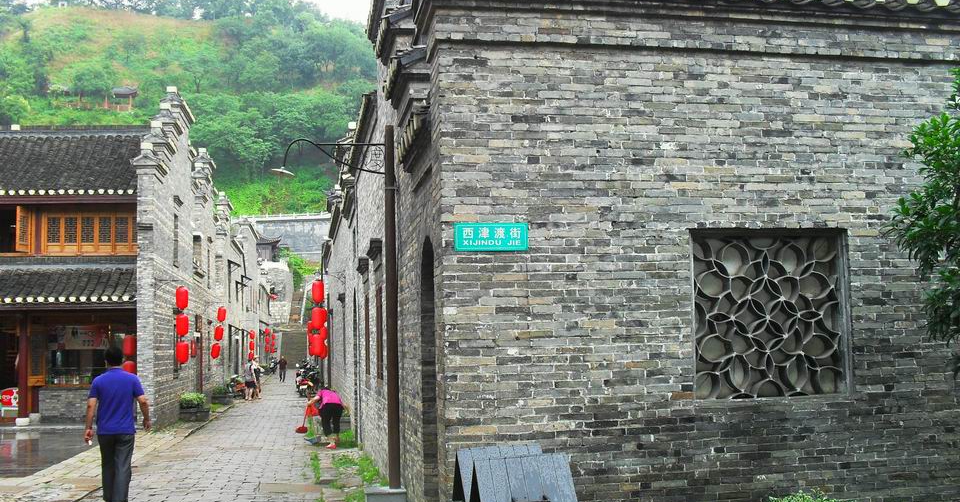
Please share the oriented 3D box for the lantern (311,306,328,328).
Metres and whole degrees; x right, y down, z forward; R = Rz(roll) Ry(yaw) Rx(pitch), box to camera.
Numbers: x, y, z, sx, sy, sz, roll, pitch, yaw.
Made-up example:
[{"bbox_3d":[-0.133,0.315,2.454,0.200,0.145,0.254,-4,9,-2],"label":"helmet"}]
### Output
[{"bbox_3d":[-4.093,1.711,24.600,0.320,0.580,0.320,-1,-5,0],"label":"lantern"}]

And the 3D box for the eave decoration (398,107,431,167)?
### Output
[{"bbox_3d":[-0.525,-0.835,7.248,0.190,0.290,1.150,0,-5,-10],"label":"eave decoration"}]

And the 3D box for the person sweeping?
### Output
[{"bbox_3d":[-2.656,2.856,16.850,0.620,1.080,0.720,1,-5,-28],"label":"person sweeping"}]

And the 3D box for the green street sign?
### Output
[{"bbox_3d":[0.078,-0.089,6.251,0.487,0.180,0.025,0,-5,-12],"label":"green street sign"}]

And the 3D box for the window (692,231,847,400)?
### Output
[{"bbox_3d":[1.983,0.434,6.706,1.180,1.160,0.200,0,-5,-12],"label":"window"}]

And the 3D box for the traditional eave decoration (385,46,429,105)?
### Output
[{"bbox_3d":[-0.539,-1.265,7.018,0.280,0.280,0.760,0,-5,-10],"label":"traditional eave decoration"}]

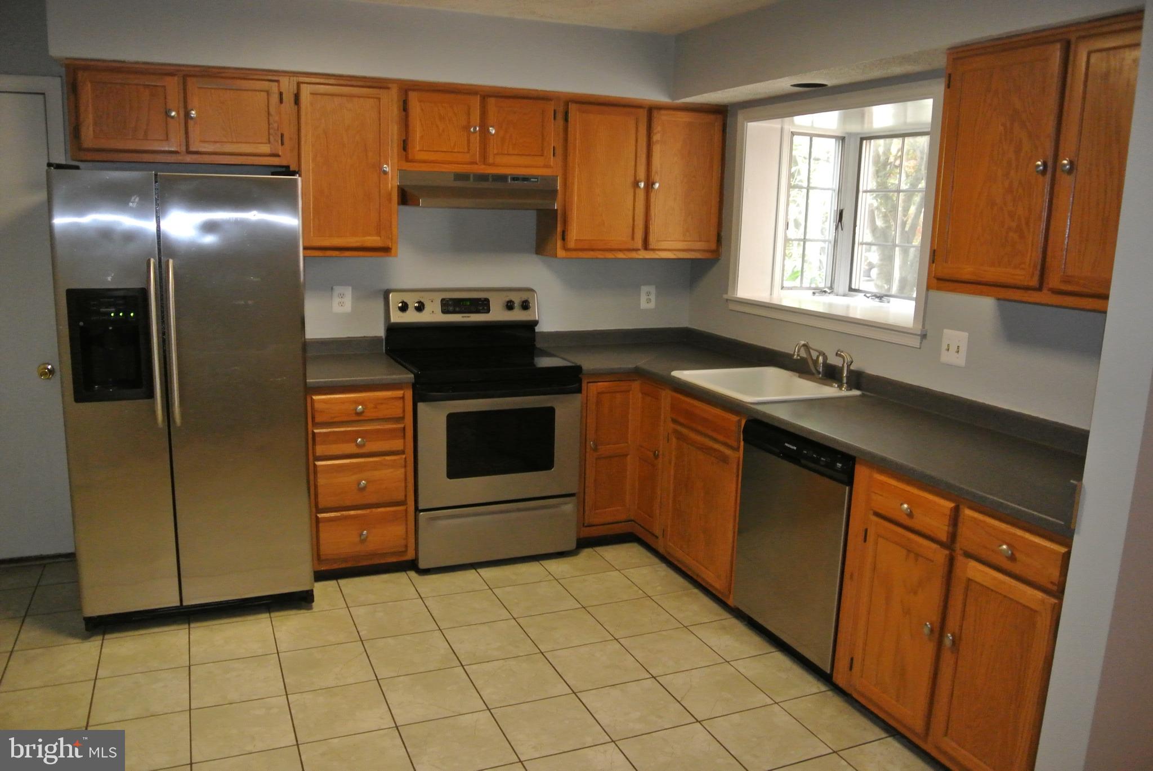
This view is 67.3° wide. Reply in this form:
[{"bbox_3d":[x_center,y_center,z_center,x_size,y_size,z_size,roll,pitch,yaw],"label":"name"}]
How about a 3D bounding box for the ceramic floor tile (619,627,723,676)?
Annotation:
[{"bbox_3d":[0.357,1.010,3.277,0.305,0.012,0.305,-3,12,-23],"label":"ceramic floor tile"}]

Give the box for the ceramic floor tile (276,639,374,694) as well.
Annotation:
[{"bbox_3d":[-0.893,1.010,3.094,0.305,0.012,0.305,-3,12,-23],"label":"ceramic floor tile"}]

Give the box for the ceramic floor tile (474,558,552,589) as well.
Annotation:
[{"bbox_3d":[-0.287,0.853,3.936,0.302,0.012,0.302,-3,11,-23],"label":"ceramic floor tile"}]

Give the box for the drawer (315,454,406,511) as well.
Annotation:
[{"bbox_3d":[-0.993,0.370,3.864,0.368,0.208,0.450,-3,12,-23],"label":"drawer"}]

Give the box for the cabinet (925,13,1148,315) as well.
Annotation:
[{"bbox_3d":[1.469,-0.608,2.437,0.324,0.751,0.890,-3,12,-23],"label":"cabinet"}]

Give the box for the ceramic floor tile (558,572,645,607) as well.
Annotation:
[{"bbox_3d":[0.114,0.889,3.794,0.301,0.010,0.301,-3,12,-23],"label":"ceramic floor tile"}]

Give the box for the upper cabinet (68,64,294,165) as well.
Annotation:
[{"bbox_3d":[-1.609,-1.099,3.542,0.870,0.385,0.325,-3,12,-23],"label":"upper cabinet"}]

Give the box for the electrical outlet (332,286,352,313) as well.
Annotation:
[{"bbox_3d":[-1.110,-0.409,4.114,0.083,0.123,0.010,-3,11,-23],"label":"electrical outlet"}]

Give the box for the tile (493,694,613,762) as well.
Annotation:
[{"bbox_3d":[-0.082,1.080,2.735,0.301,0.010,0.301,-3,12,-23],"label":"tile"}]

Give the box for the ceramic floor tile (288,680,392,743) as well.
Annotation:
[{"bbox_3d":[-0.756,1.049,2.776,0.301,0.010,0.301,-3,12,-23],"label":"ceramic floor tile"}]

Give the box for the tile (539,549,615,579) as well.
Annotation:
[{"bbox_3d":[-0.007,0.837,4.062,0.300,0.010,0.300,-3,11,-23],"label":"tile"}]

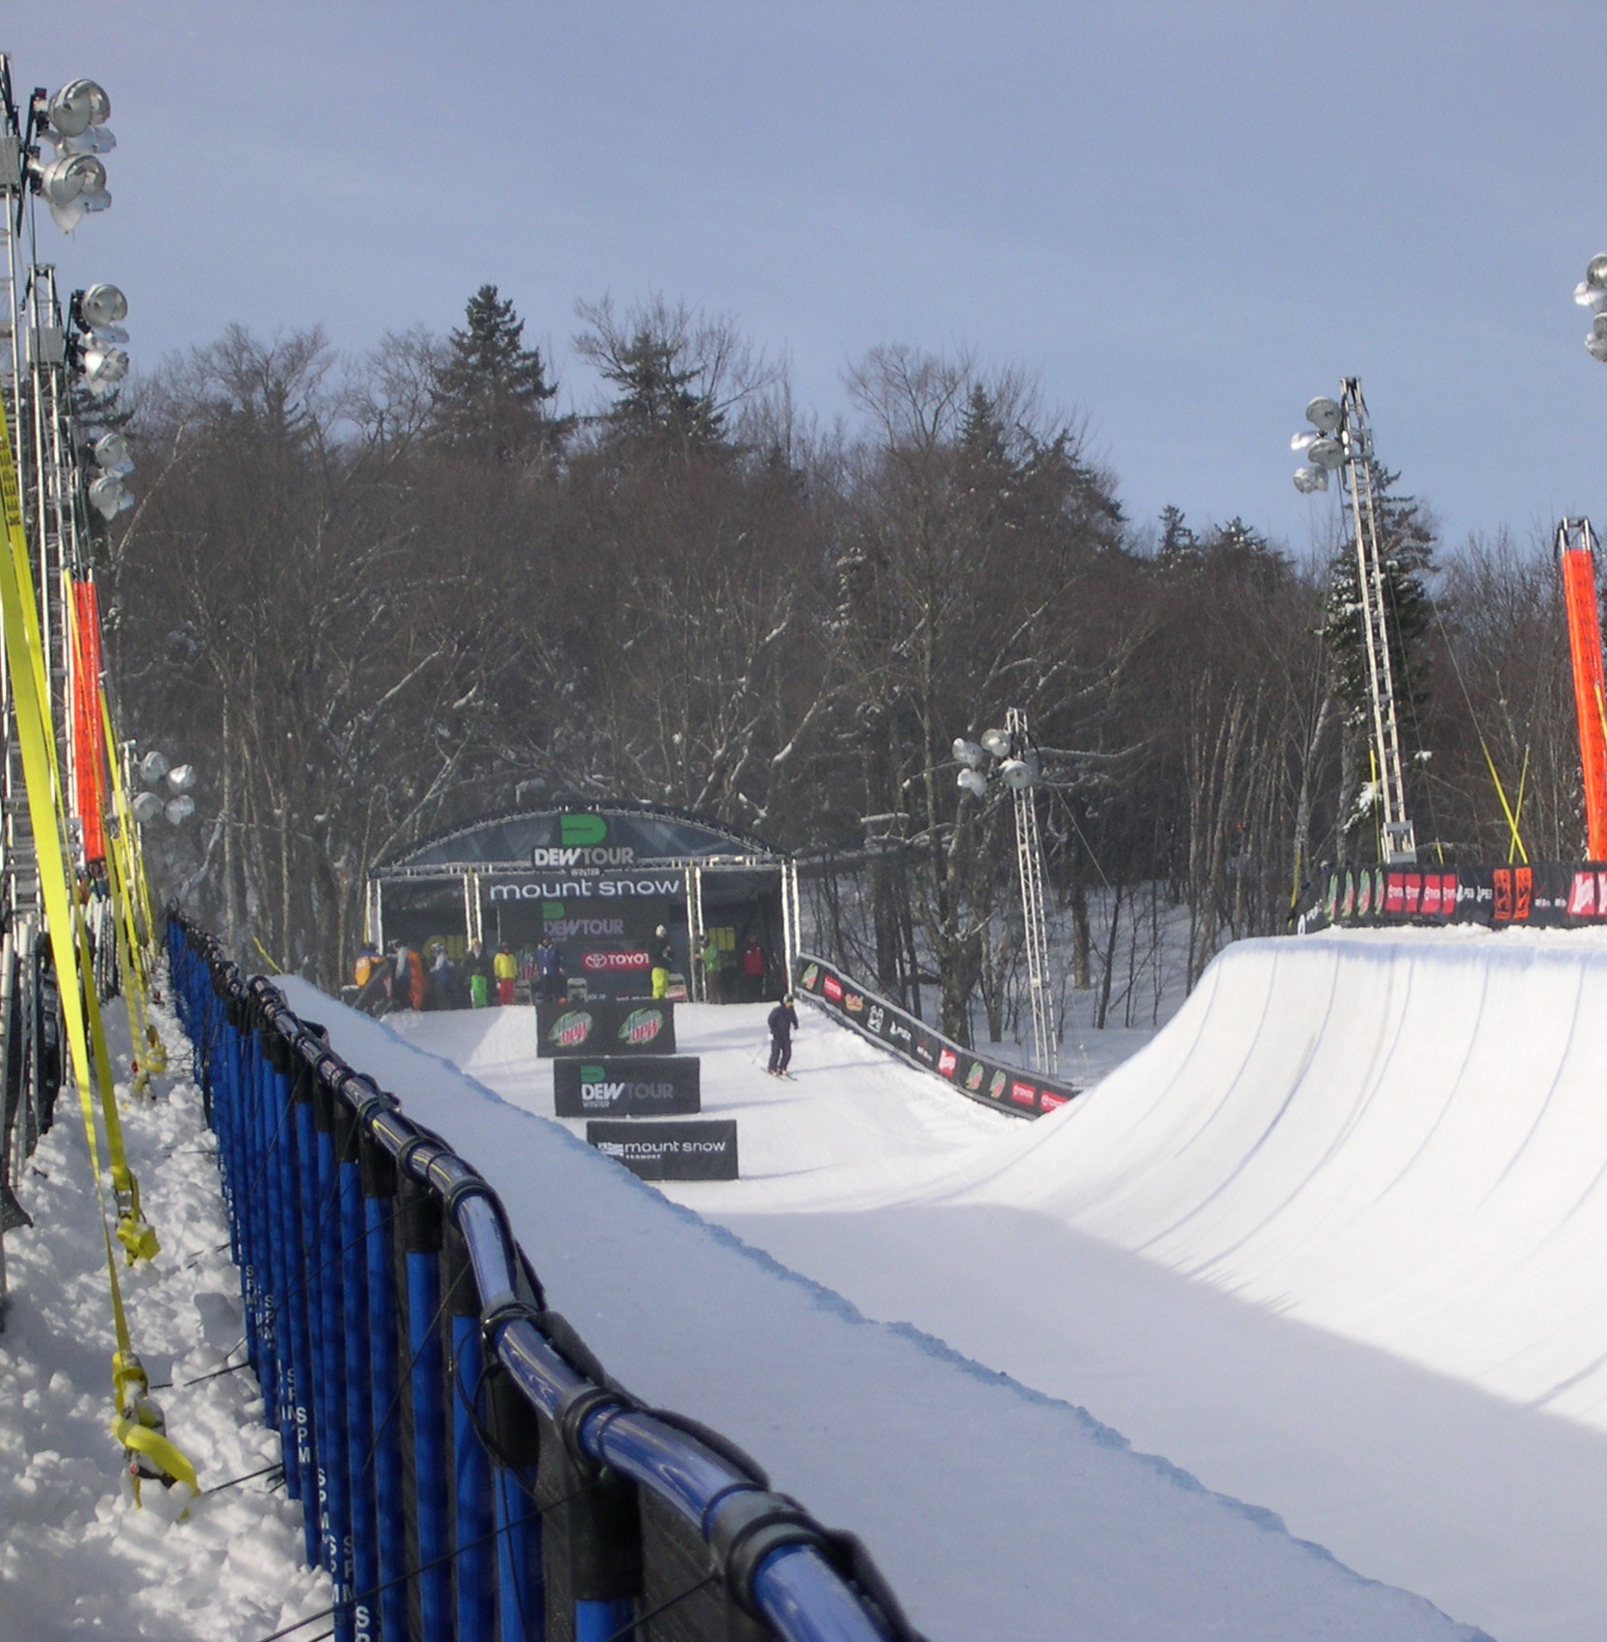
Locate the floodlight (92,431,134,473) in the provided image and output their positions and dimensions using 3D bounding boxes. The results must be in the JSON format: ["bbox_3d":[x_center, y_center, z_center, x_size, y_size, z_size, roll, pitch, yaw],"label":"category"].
[{"bbox_3d":[-10.734,-5.739,112.000,0.500,0.530,0.530,20,-25,-23],"label":"floodlight"}]

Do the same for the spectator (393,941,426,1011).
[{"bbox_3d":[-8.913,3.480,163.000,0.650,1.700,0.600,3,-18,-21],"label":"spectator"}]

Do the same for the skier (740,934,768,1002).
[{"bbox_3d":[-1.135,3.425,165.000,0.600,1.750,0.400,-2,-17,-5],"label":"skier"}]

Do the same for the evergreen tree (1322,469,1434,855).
[{"bbox_3d":[13.086,-2.479,162.000,3.000,11.500,3.000,-4,-15,0],"label":"evergreen tree"}]

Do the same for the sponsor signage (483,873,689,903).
[{"bbox_3d":[-4.960,1.517,164.000,4.500,0.580,0.080,-2,-17,-5],"label":"sponsor signage"}]

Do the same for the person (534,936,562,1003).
[{"bbox_3d":[-5.852,3.445,165.000,0.620,1.750,0.400,-2,-17,-5],"label":"person"}]

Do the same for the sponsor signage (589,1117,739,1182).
[{"bbox_3d":[-2.782,6.530,143.000,3.000,1.210,0.060,-2,-5,-5],"label":"sponsor signage"}]

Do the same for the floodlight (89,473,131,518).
[{"bbox_3d":[-12.039,-5.634,125.000,0.660,0.600,0.570,-7,-17,11],"label":"floodlight"}]

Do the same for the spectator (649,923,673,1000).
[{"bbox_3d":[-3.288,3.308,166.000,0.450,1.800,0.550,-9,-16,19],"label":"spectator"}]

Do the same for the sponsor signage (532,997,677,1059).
[{"bbox_3d":[-4.384,4.612,160.000,3.050,1.200,0.100,-3,-16,-5],"label":"sponsor signage"}]

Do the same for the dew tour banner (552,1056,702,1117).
[{"bbox_3d":[-3.623,5.479,149.000,3.000,1.210,0.060,-2,-5,-5],"label":"dew tour banner"}]

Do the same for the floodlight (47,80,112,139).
[{"bbox_3d":[-6.723,-6.620,67.000,0.520,0.520,0.550,20,-25,-23],"label":"floodlight"}]

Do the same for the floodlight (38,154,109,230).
[{"bbox_3d":[-6.787,-5.841,67.000,0.550,0.650,0.600,20,-25,-23],"label":"floodlight"}]

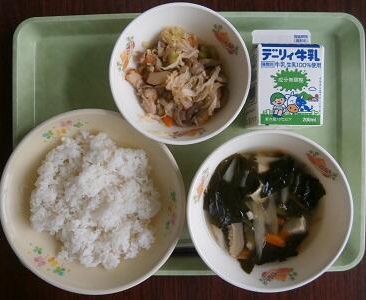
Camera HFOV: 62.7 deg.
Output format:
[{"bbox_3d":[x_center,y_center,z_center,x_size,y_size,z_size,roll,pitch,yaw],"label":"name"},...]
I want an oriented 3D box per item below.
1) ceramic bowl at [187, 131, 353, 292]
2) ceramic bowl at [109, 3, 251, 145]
[{"bbox_3d":[0.076,0.054,0.292,0.146,0.058,0.146,0,90,0],"label":"ceramic bowl"},{"bbox_3d":[-0.002,-0.068,0.294,0.126,0.054,0.126,0,90,0],"label":"ceramic bowl"}]

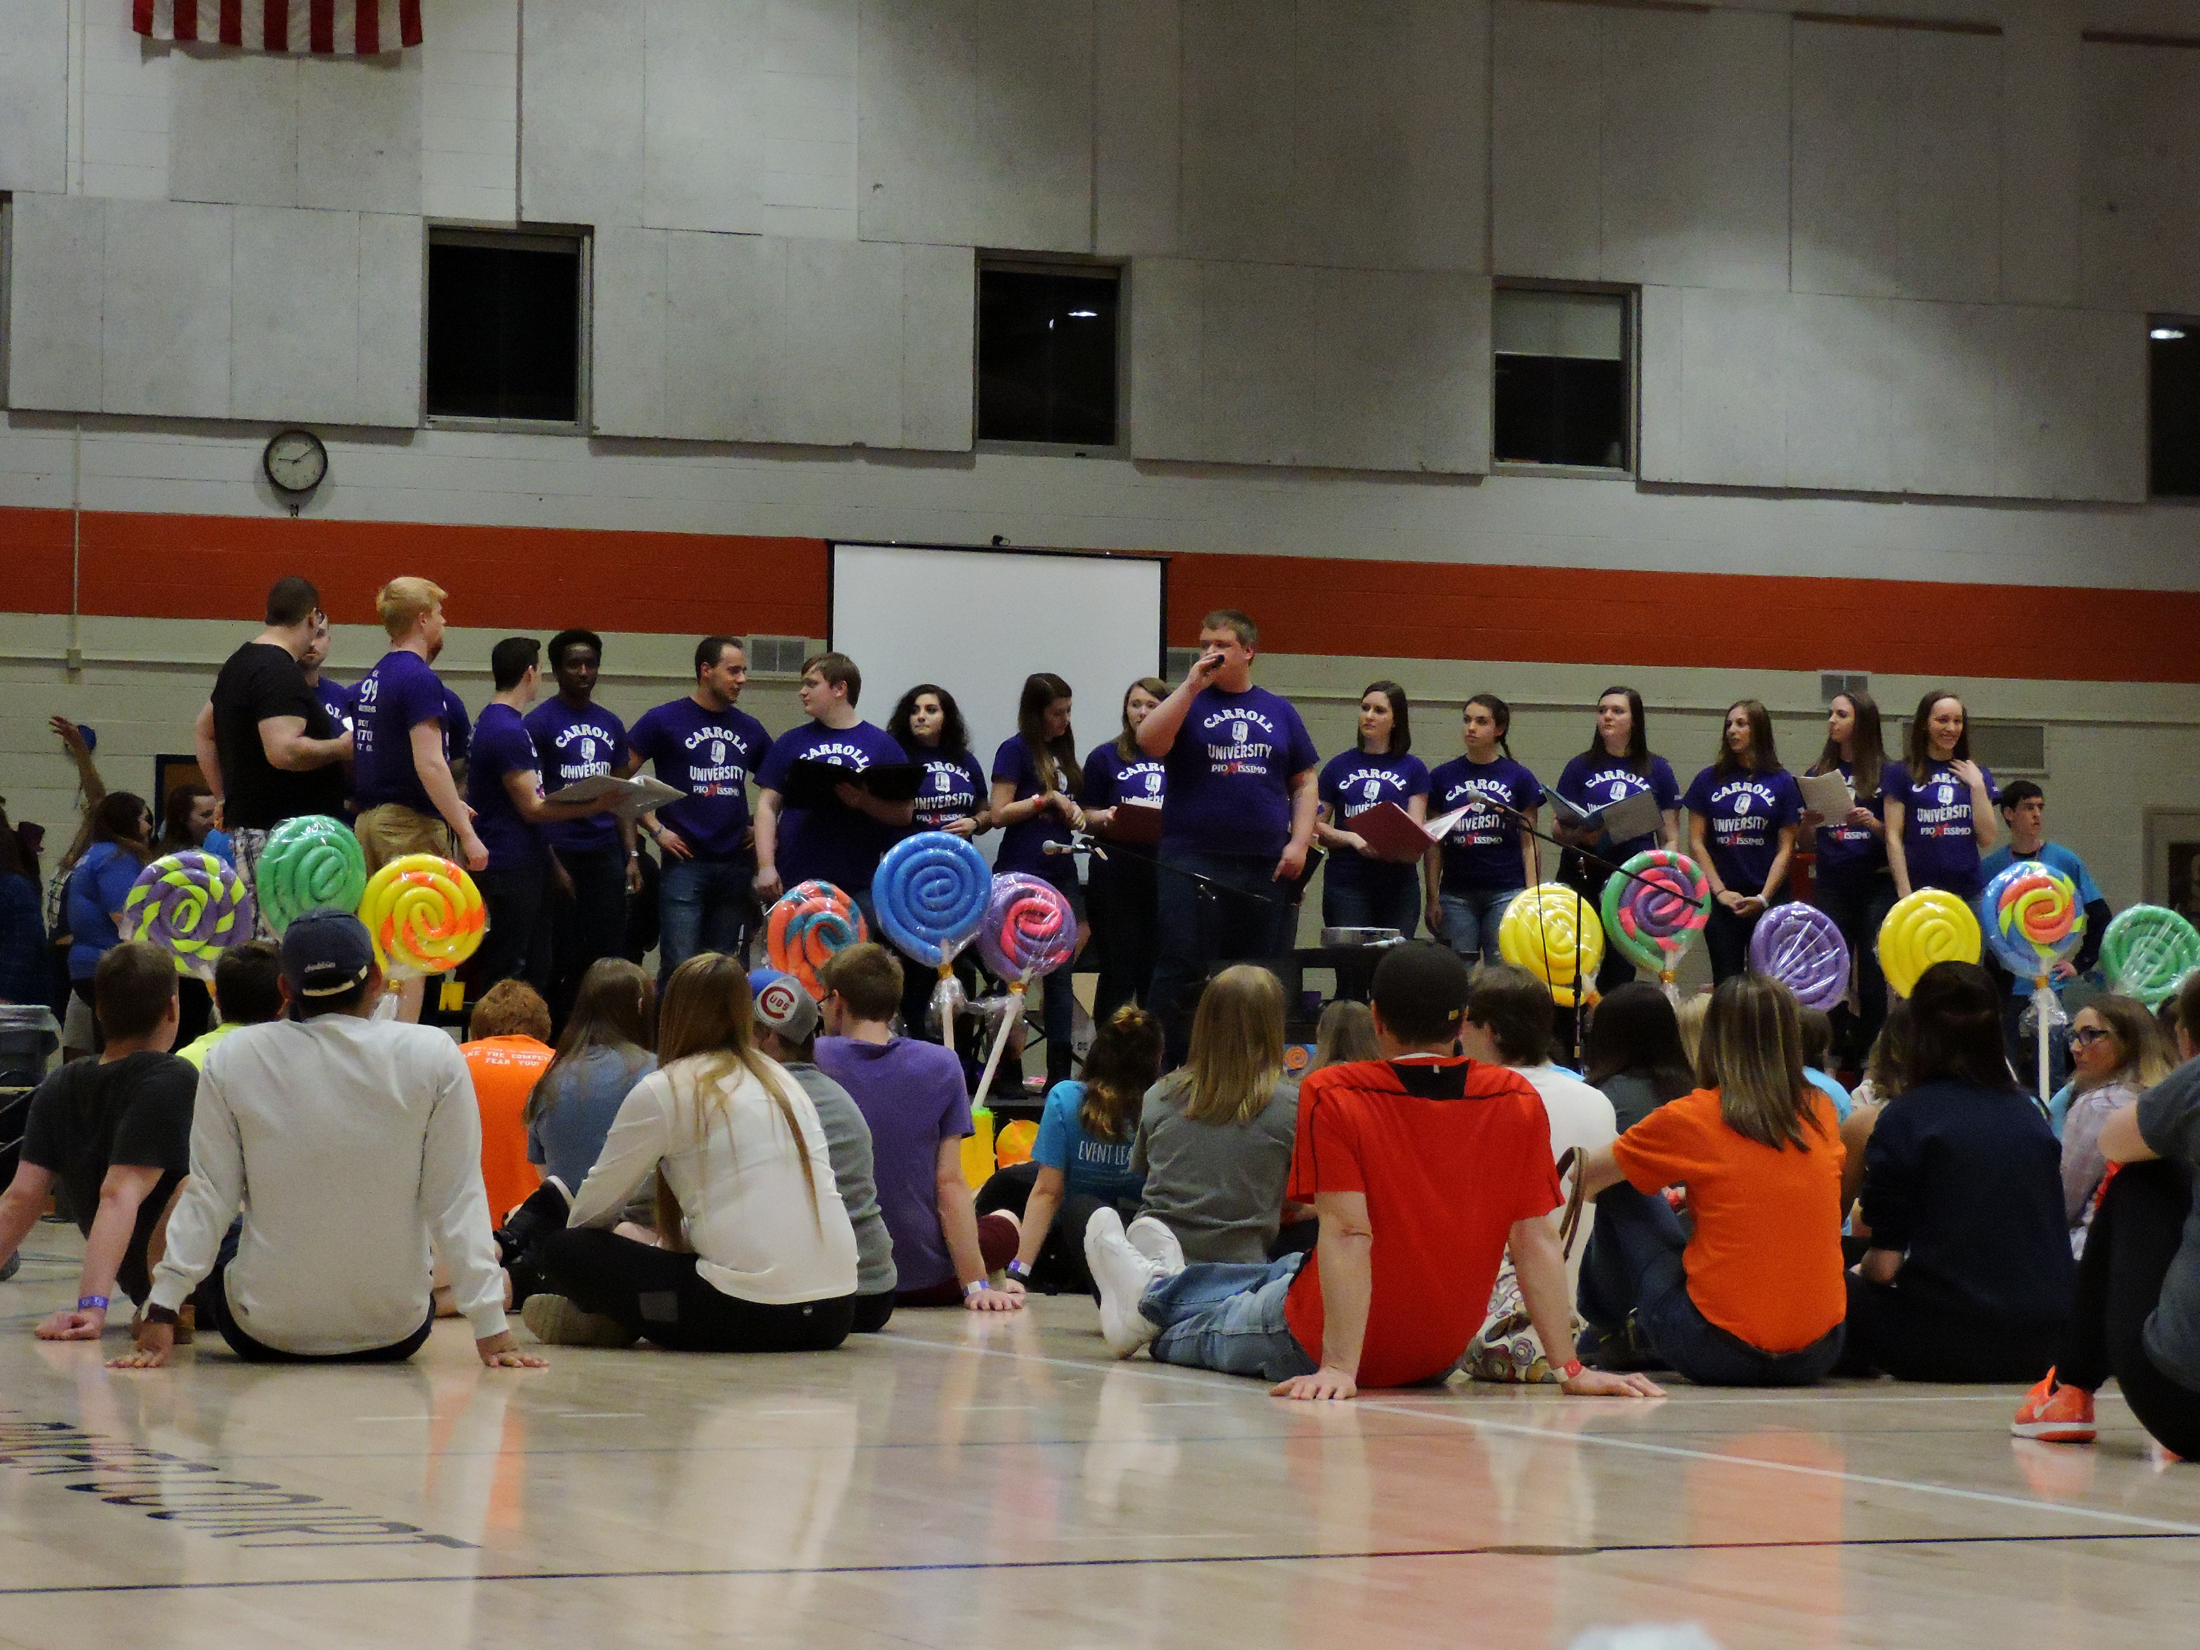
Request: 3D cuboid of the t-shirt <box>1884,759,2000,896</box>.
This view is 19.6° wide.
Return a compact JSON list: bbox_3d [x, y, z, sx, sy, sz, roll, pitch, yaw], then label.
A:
[{"bbox_3d":[3.379,0.017,25.500,0.470,0.560,0.270,0,-2,7],"label":"t-shirt"}]

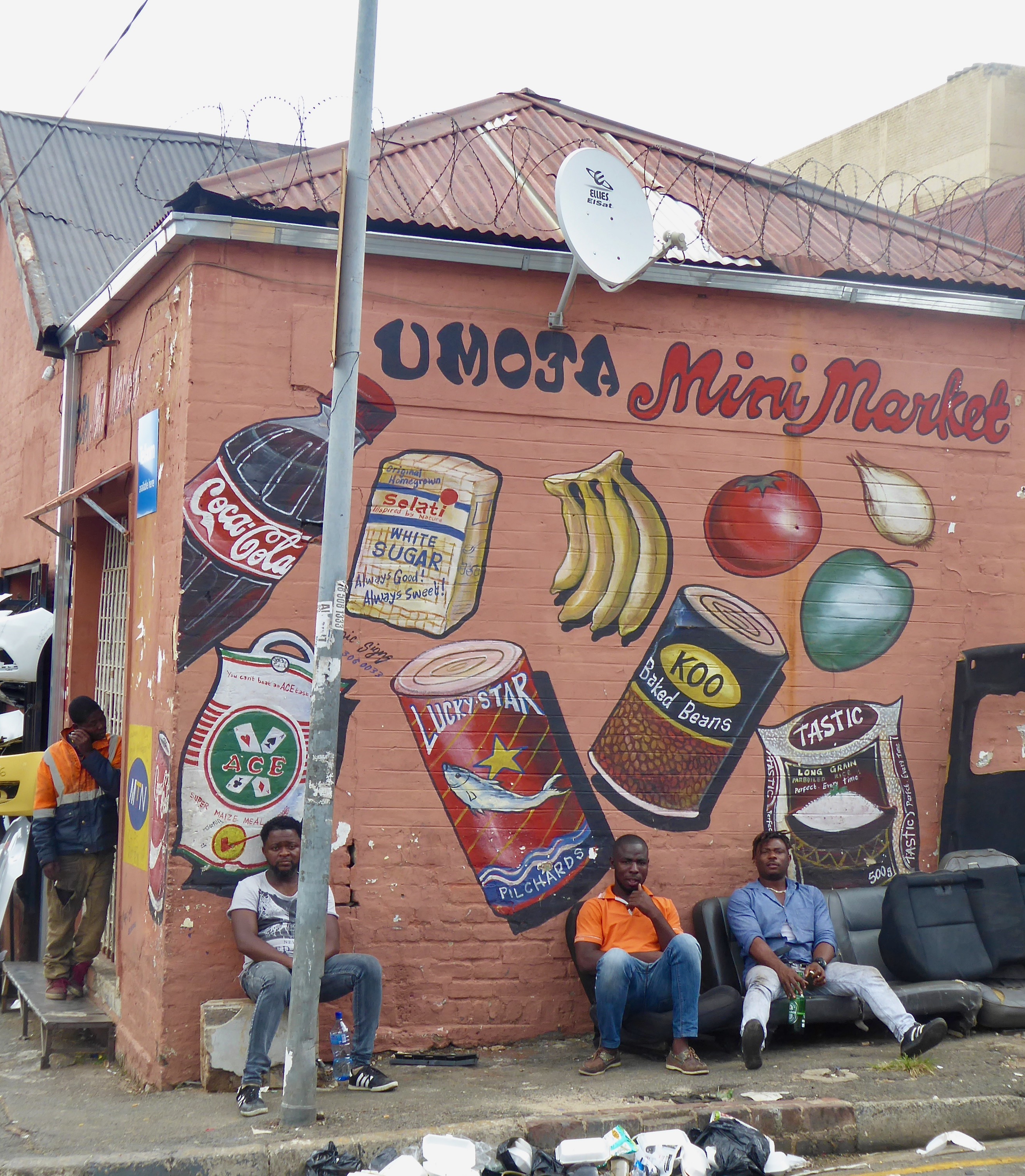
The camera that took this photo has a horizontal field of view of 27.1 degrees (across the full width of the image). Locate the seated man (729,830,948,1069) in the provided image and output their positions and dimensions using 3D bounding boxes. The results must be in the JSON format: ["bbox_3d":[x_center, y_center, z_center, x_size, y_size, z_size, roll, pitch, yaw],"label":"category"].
[{"bbox_3d":[1.416,1.627,9.695,0.855,0.968,1.009,2,-3,-4],"label":"seated man"}]

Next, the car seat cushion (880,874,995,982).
[{"bbox_3d":[2.029,1.625,10.174,0.505,0.536,0.175,-5,-19,-13],"label":"car seat cushion"}]

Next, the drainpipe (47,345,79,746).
[{"bbox_3d":[-2.715,0.535,12.689,0.093,3.966,0.103,2,-3,-20],"label":"drainpipe"}]

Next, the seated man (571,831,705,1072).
[{"bbox_3d":[0.561,1.622,9.489,0.567,1.004,0.855,2,-3,-7],"label":"seated man"}]

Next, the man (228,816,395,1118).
[{"bbox_3d":[-0.856,1.599,9.153,0.721,1.184,0.783,2,-3,-8],"label":"man"}]

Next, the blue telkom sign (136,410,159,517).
[{"bbox_3d":[-1.793,-0.602,10.386,0.031,0.515,0.556,2,-3,-20],"label":"blue telkom sign"}]

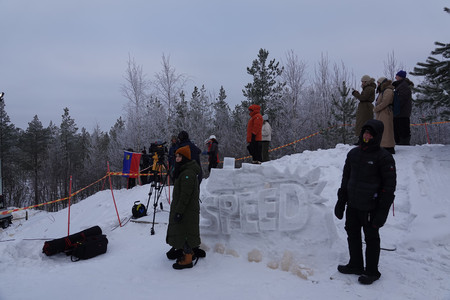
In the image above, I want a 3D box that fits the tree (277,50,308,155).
[{"bbox_3d":[3.800,-2.400,19.000,1.800,6.400,1.800,0,0,12],"label":"tree"}]

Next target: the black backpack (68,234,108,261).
[{"bbox_3d":[-1.950,1.410,4.850,0.480,0.230,0.290,0,0,-35],"label":"black backpack"}]

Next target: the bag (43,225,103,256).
[{"bbox_3d":[-2.590,1.564,5.750,0.250,0.230,1.000,0,0,39],"label":"bag"}]

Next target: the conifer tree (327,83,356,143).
[{"bbox_3d":[4.000,-1.120,11.500,1.150,2.500,1.150,0,0,19],"label":"conifer tree"}]

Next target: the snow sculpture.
[{"bbox_3d":[0.681,0.809,5.750,2.200,1.260,0.500,0,0,10],"label":"snow sculpture"}]

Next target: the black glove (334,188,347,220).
[{"bbox_3d":[1.320,0.620,3.850,0.120,0.350,0.130,6,0,20],"label":"black glove"}]

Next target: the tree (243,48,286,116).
[{"bbox_3d":[1.990,-1.889,17.000,2.300,6.400,2.300,0,0,0],"label":"tree"}]

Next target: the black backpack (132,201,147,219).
[{"bbox_3d":[-1.799,1.256,7.100,0.300,0.380,0.220,0,0,-20],"label":"black backpack"}]

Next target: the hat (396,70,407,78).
[{"bbox_3d":[4.240,-1.810,8.100,0.240,0.200,0.210,0,0,22],"label":"hat"}]

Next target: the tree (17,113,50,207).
[{"bbox_3d":[-16.369,0.945,29.000,2.800,8.100,2.800,0,0,0],"label":"tree"}]

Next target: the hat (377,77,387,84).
[{"bbox_3d":[3.593,-1.567,7.700,0.240,0.210,0.210,0,0,3],"label":"hat"}]

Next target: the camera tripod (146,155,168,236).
[{"bbox_3d":[-1.260,0.800,6.300,0.450,1.420,0.550,0,0,-12],"label":"camera tripod"}]

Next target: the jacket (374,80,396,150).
[{"bbox_3d":[3.620,-0.810,7.650,0.430,1.520,0.500,0,0,22],"label":"jacket"}]

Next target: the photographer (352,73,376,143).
[{"bbox_3d":[3.300,-0.930,8.000,0.560,1.700,0.520,0,0,22],"label":"photographer"}]

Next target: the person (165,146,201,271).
[{"bbox_3d":[-0.572,0.796,4.650,0.460,1.700,0.520,0,0,-9],"label":"person"}]

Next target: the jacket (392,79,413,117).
[{"bbox_3d":[4.272,-1.236,8.100,0.460,0.930,0.560,0,0,6],"label":"jacket"}]

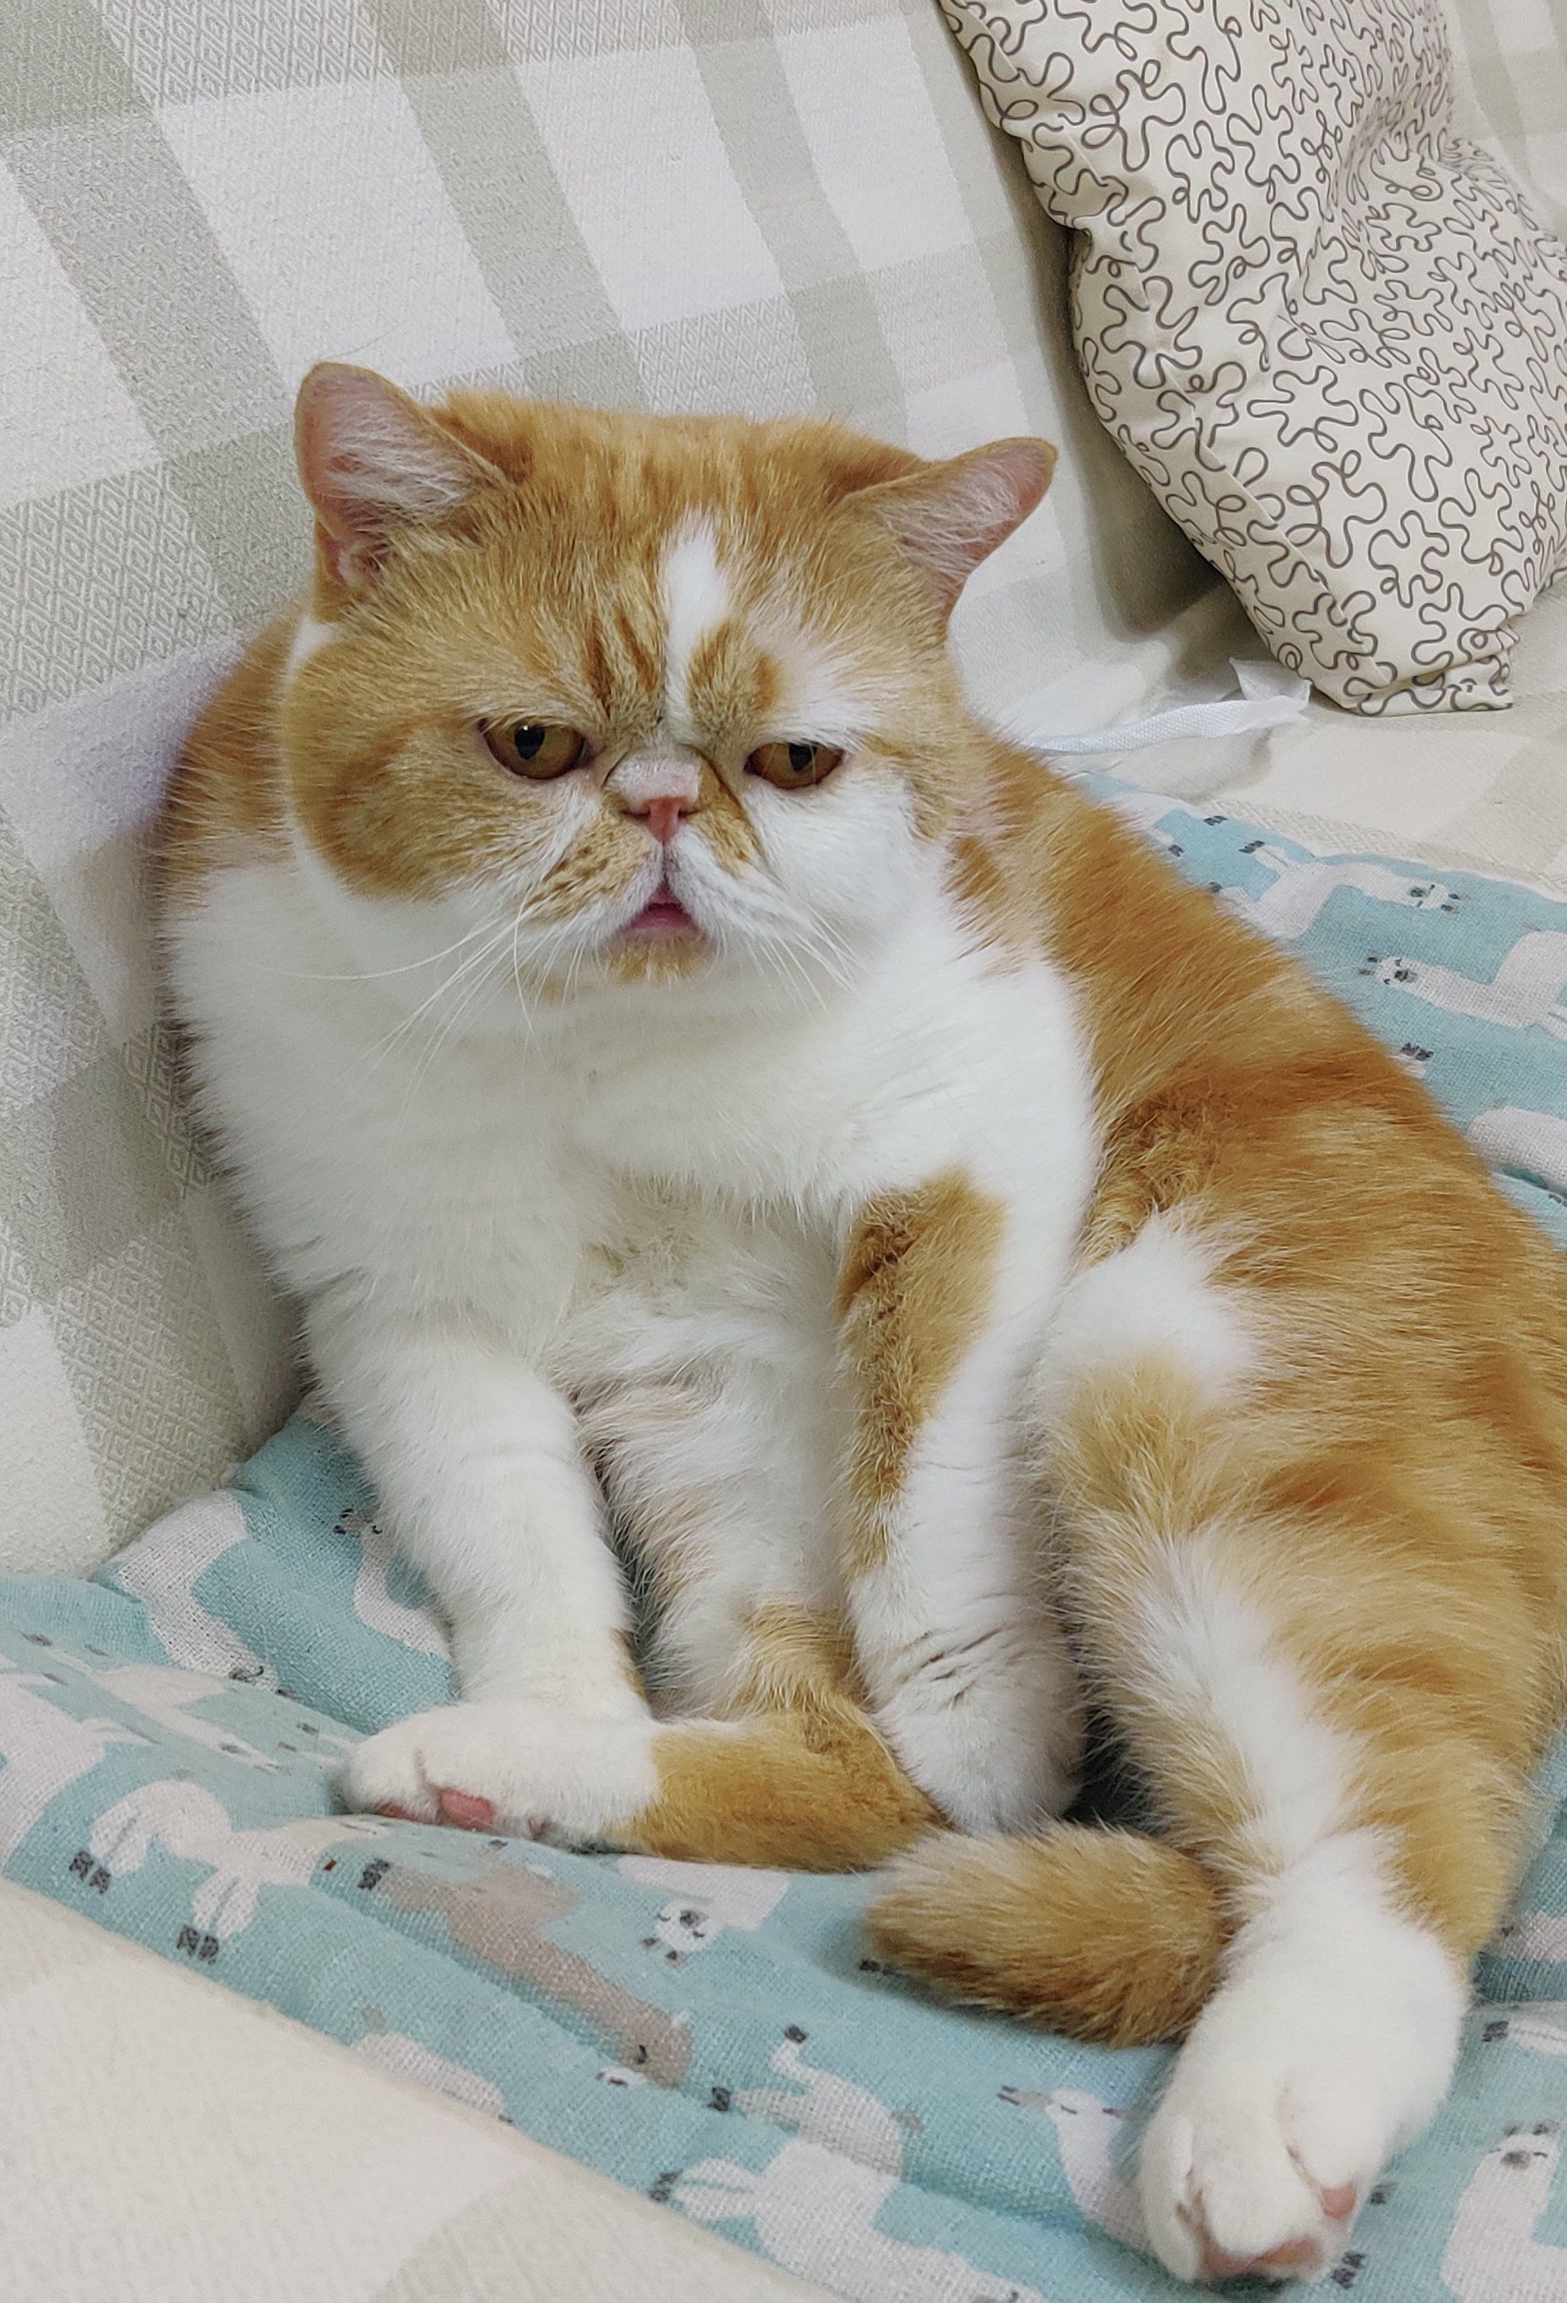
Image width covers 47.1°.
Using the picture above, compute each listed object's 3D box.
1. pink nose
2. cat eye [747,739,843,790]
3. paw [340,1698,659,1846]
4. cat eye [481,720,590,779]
[{"bbox_3d":[-0.025,-0.071,0.382,0.013,0.011,0.009,3,17,-7],"label":"pink nose"},{"bbox_3d":[0.002,-0.085,0.394,0.022,0.013,0.012,2,17,-12],"label":"cat eye"},{"bbox_3d":[-0.064,0.140,0.405,0.071,0.031,0.040,3,28,1],"label":"paw"},{"bbox_3d":[-0.054,-0.087,0.389,0.024,0.013,0.012,5,17,-2],"label":"cat eye"}]

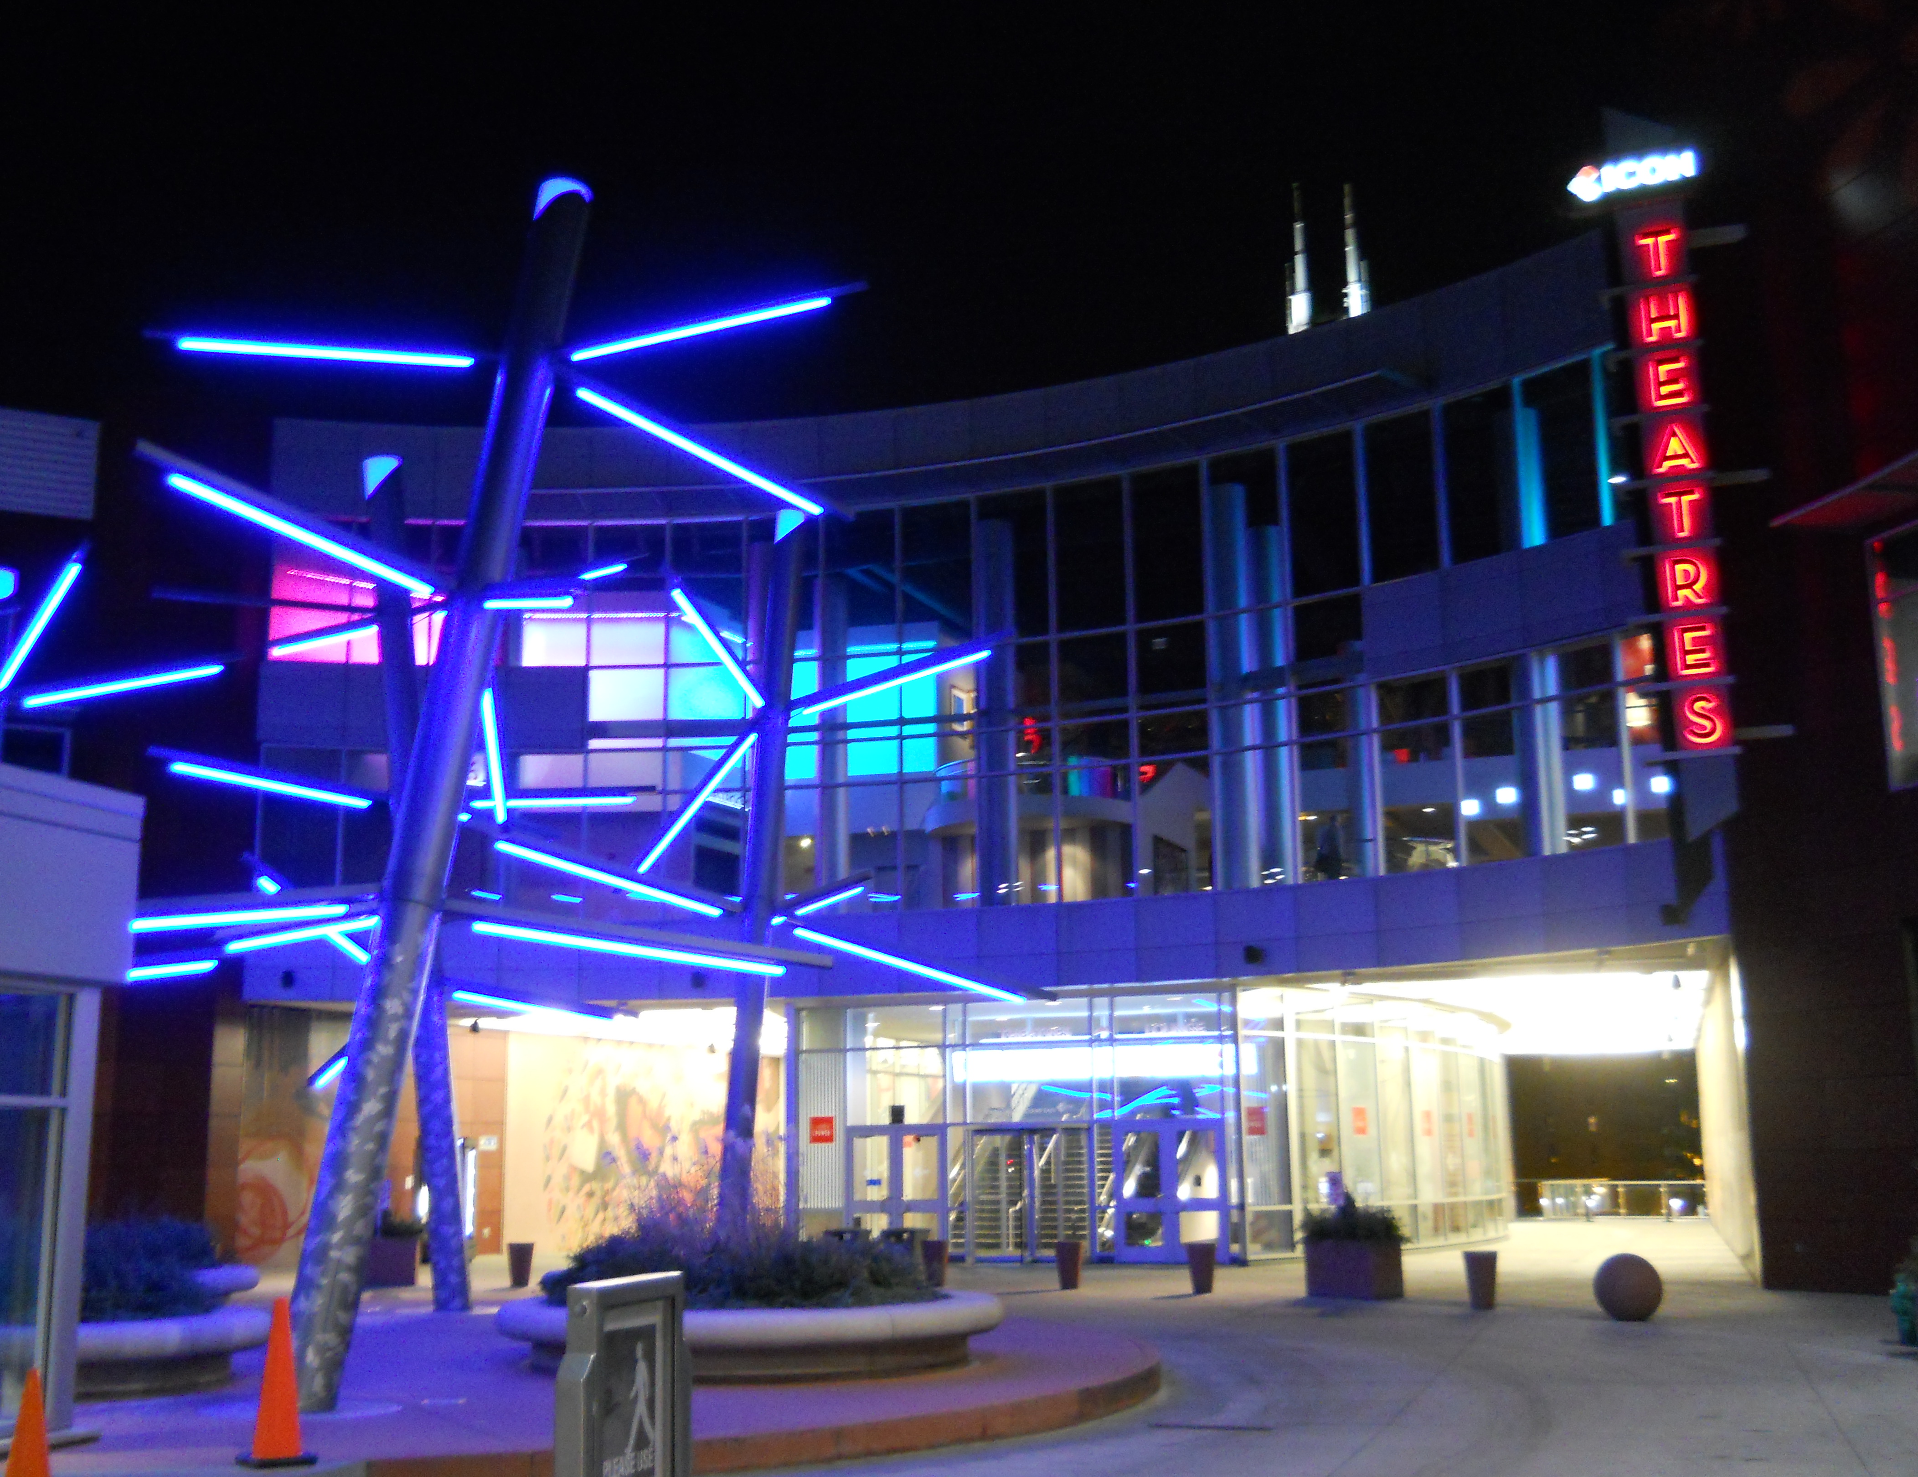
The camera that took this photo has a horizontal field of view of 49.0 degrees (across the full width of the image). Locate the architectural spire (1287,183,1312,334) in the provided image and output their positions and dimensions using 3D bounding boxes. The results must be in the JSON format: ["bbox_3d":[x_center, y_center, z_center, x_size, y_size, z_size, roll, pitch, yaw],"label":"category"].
[{"bbox_3d":[185.411,-263.519,1143.872,11.000,85.000,11.000,-1,-11,0],"label":"architectural spire"}]

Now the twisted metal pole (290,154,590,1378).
[{"bbox_3d":[-3.873,0.128,15.846,0.460,9.450,0.460,9,-13,0],"label":"twisted metal pole"}]

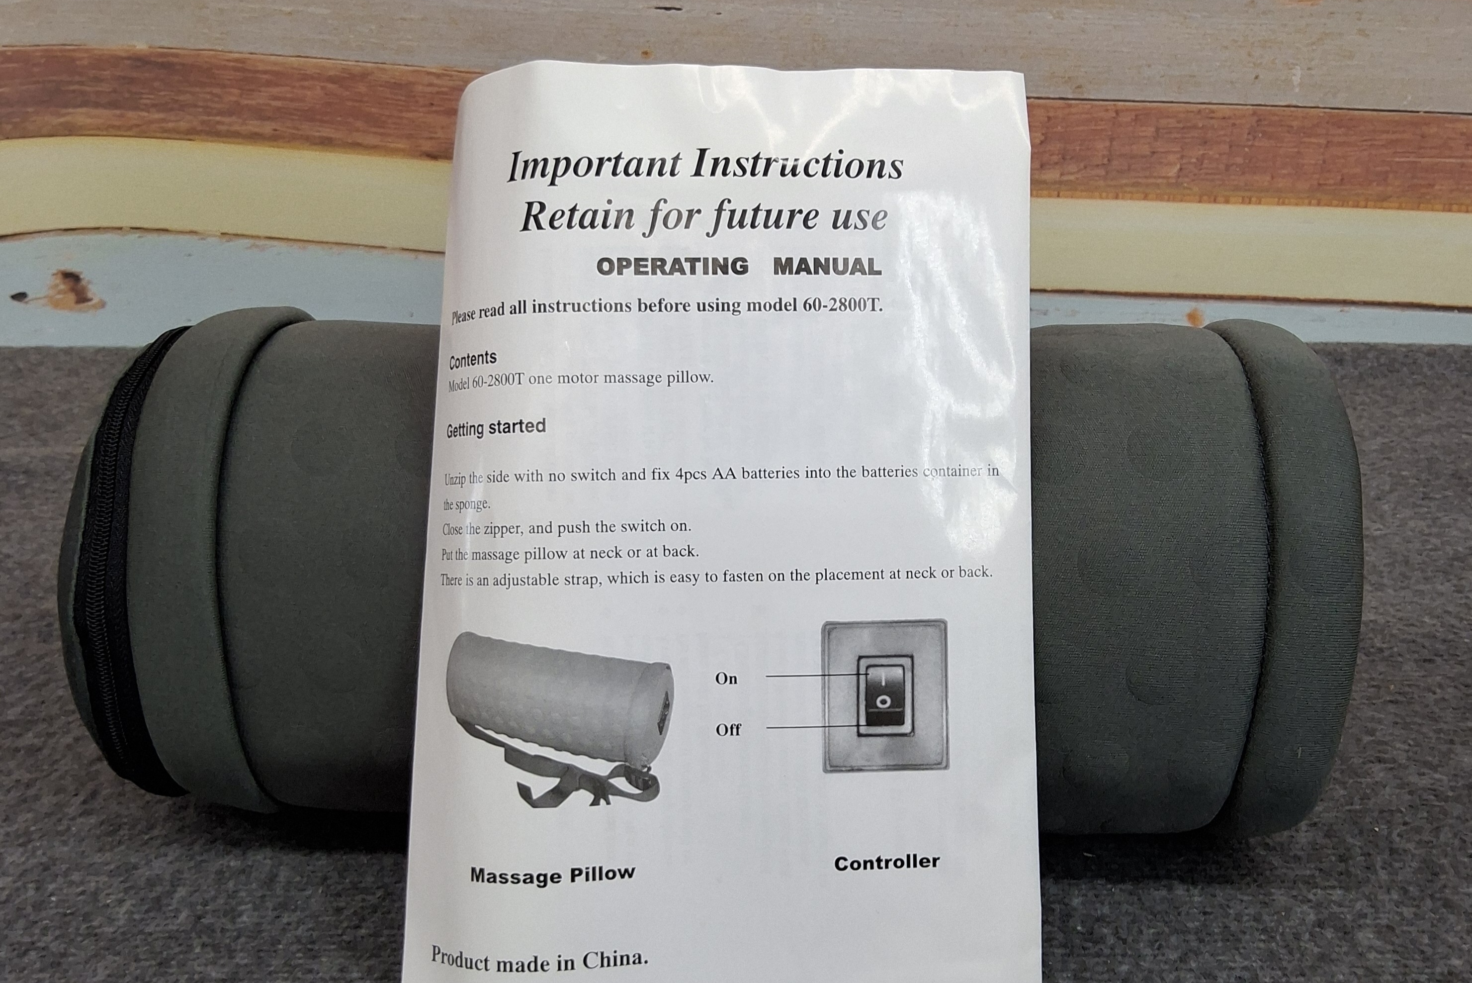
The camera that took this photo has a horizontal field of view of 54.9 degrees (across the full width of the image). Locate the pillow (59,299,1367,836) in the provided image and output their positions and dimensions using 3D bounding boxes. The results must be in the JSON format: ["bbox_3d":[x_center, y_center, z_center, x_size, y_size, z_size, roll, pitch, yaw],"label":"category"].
[{"bbox_3d":[-0.007,0.020,0.380,0.303,0.134,0.135,1,21,2],"label":"pillow"}]

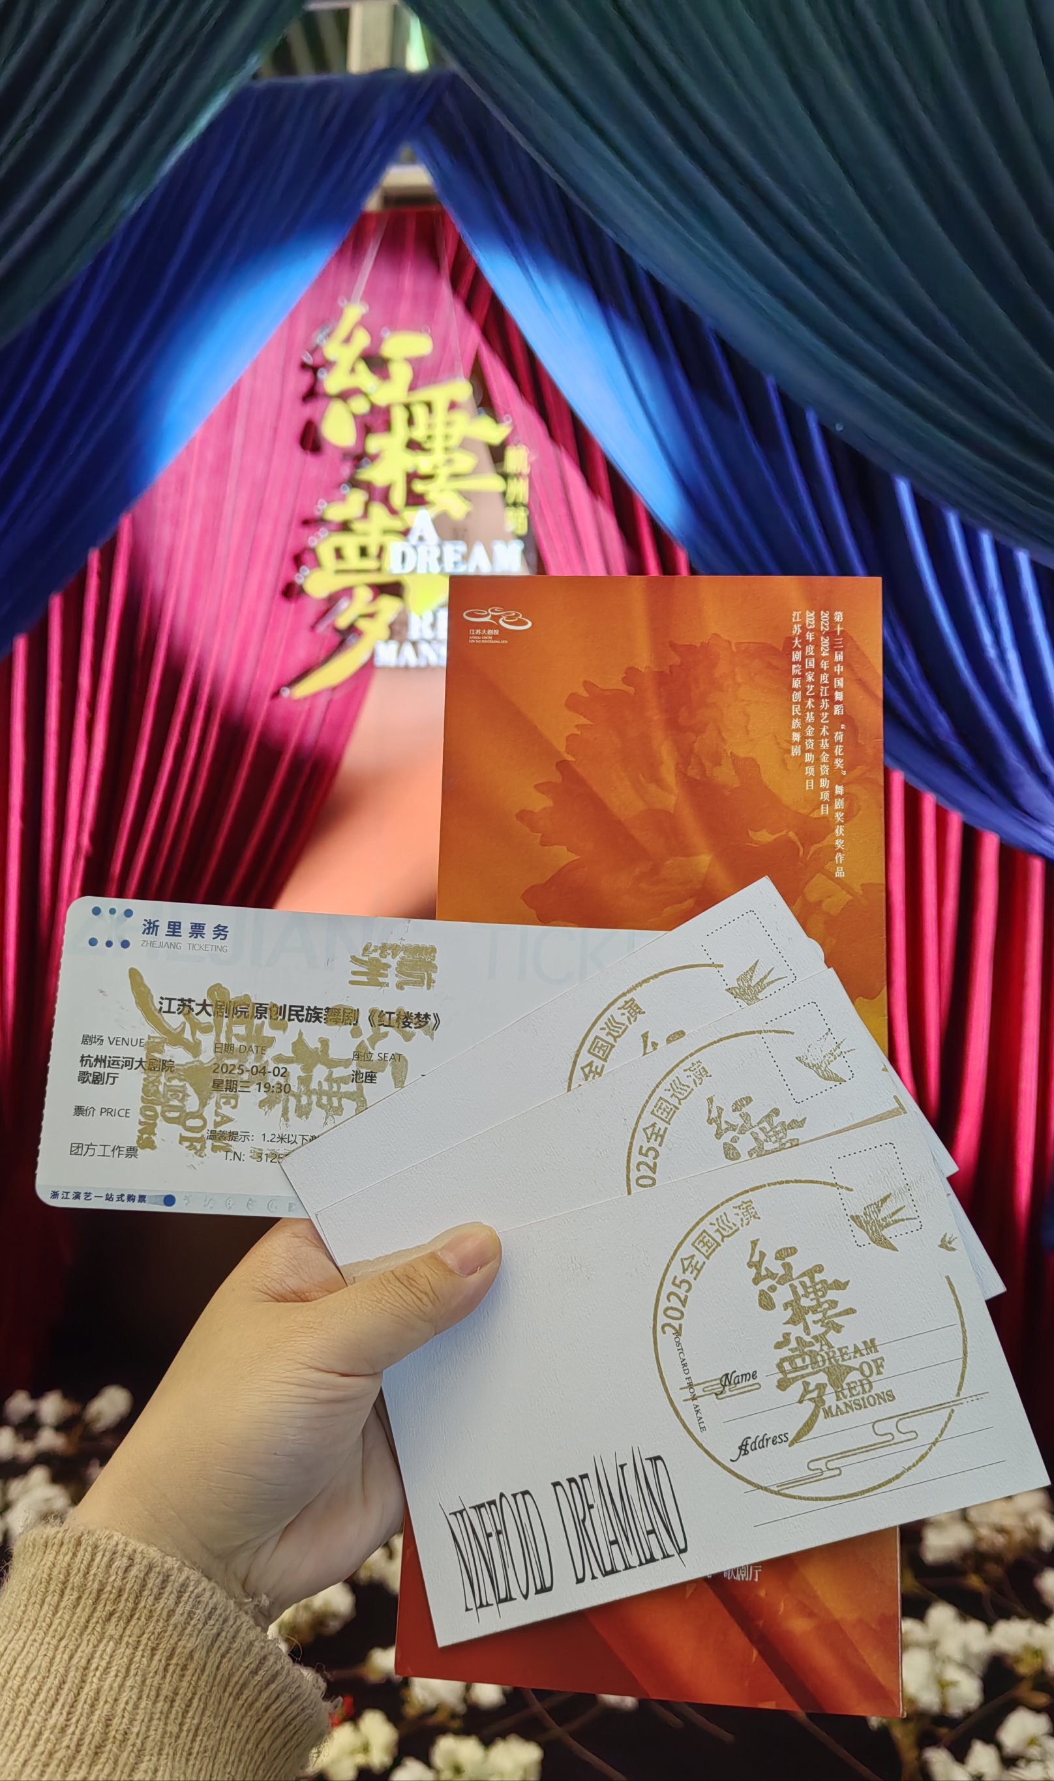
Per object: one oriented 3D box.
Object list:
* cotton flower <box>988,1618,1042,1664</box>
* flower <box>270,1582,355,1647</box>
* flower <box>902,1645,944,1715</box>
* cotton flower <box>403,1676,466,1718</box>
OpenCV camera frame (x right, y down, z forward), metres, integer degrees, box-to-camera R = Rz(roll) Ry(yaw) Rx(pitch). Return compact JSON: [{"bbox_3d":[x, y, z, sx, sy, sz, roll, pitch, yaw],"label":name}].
[{"bbox_3d":[0.540,0.830,1.537,0.060,0.051,0.055,3,6,21],"label":"cotton flower"},{"bbox_3d":[-0.225,0.756,1.451,0.089,0.062,0.075,0,-3,0],"label":"flower"},{"bbox_3d":[0.381,0.772,1.357,0.051,0.063,0.060,0,-3,0],"label":"flower"},{"bbox_3d":[-0.114,1.005,1.740,0.076,0.066,0.070,0,-3,0],"label":"cotton flower"}]

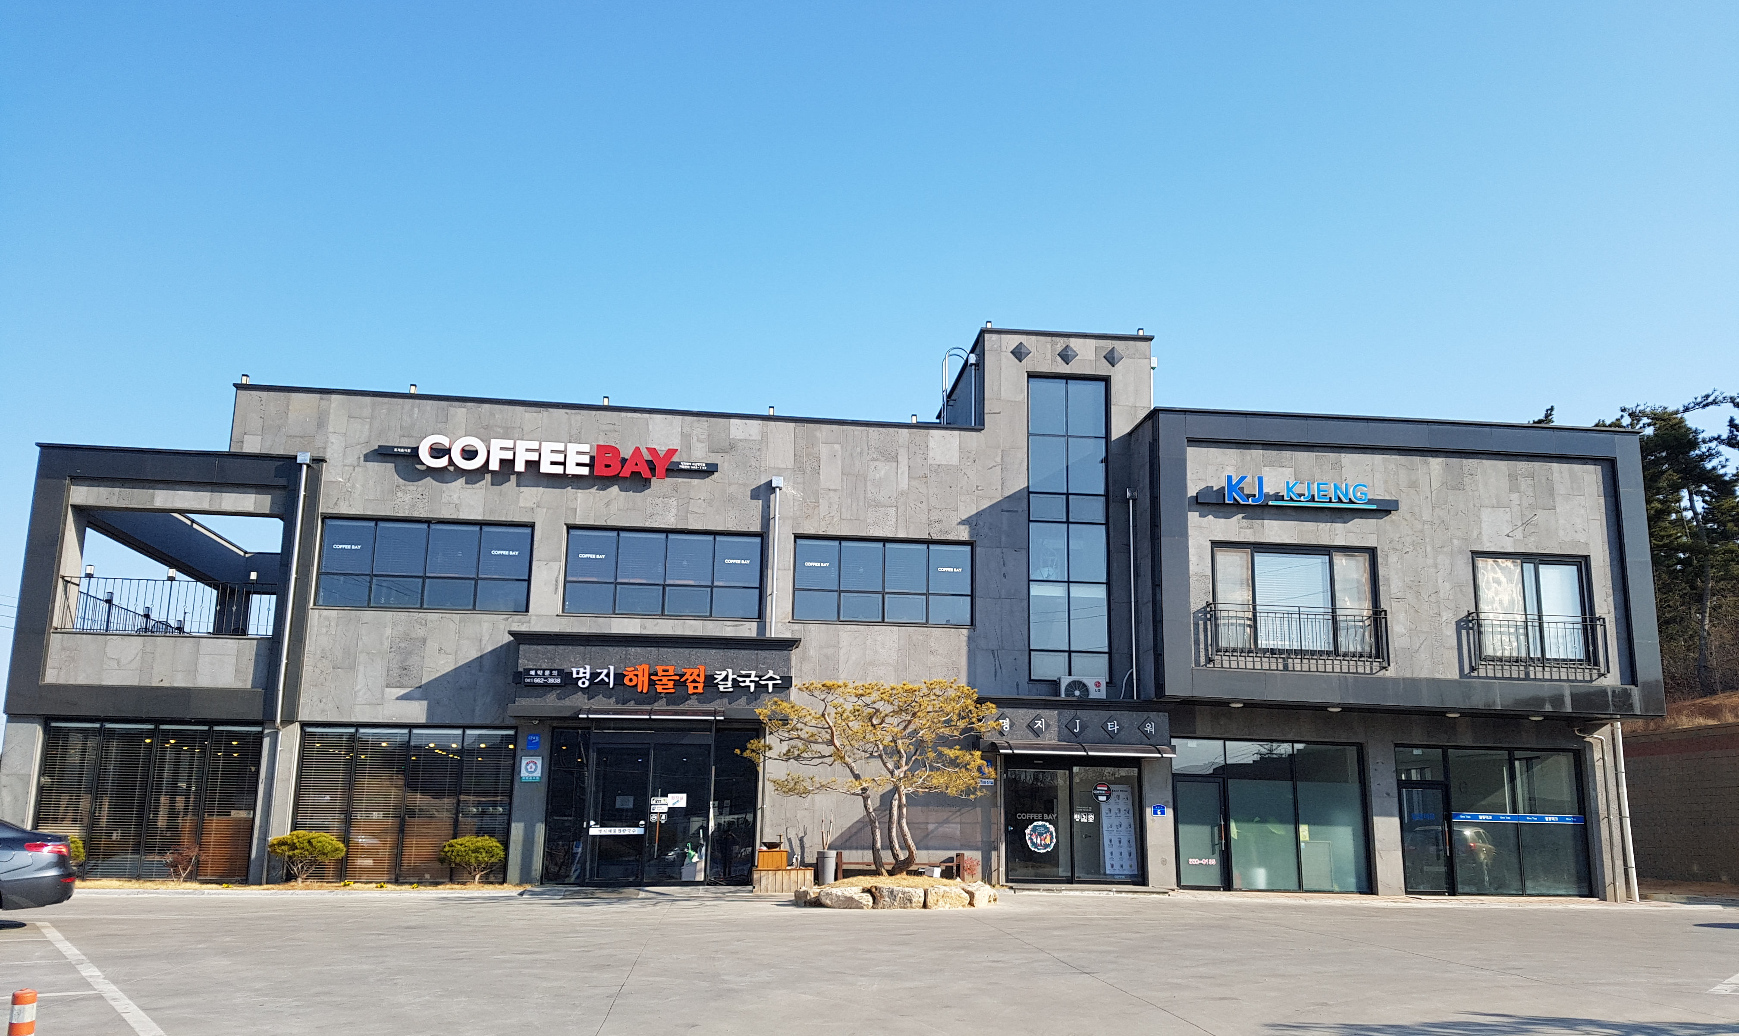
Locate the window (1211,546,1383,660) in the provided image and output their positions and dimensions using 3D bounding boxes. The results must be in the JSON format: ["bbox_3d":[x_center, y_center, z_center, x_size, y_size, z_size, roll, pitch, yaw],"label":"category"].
[{"bbox_3d":[7.444,1.462,22.795,3.000,1.944,0.150,2,-12,-6],"label":"window"}]

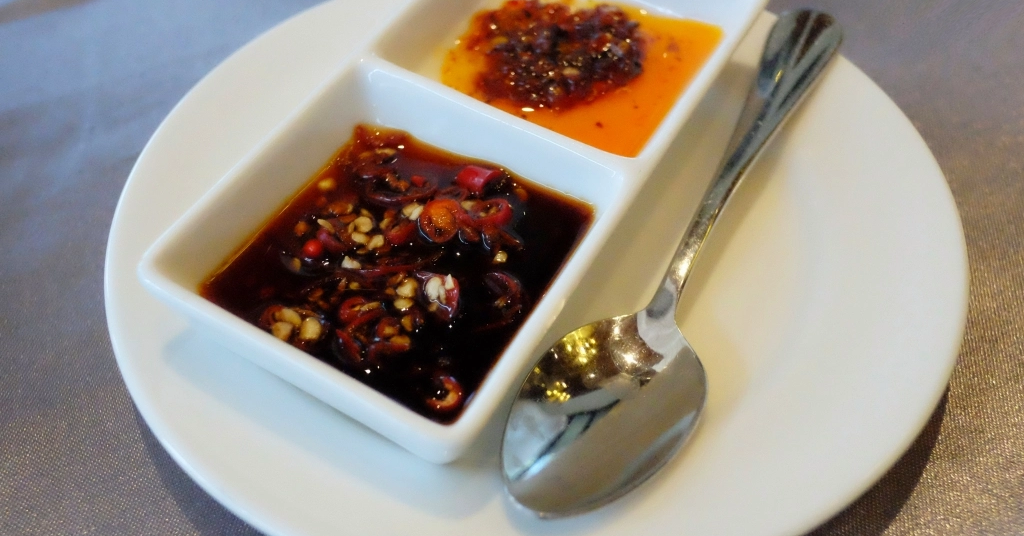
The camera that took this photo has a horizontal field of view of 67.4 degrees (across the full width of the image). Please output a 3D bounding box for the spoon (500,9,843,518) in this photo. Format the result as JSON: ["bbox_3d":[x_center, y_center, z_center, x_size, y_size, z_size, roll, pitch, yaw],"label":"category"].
[{"bbox_3d":[0.042,-0.012,0.157,0.030,0.017,0.145,23,58,19],"label":"spoon"}]

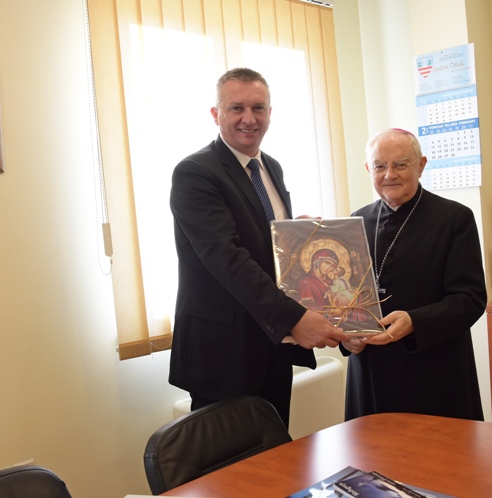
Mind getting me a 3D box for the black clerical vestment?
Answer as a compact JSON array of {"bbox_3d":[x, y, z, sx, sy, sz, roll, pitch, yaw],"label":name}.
[{"bbox_3d":[0.576,0.463,2.143,0.550,1.340,0.460,-2,4,40],"label":"black clerical vestment"}]

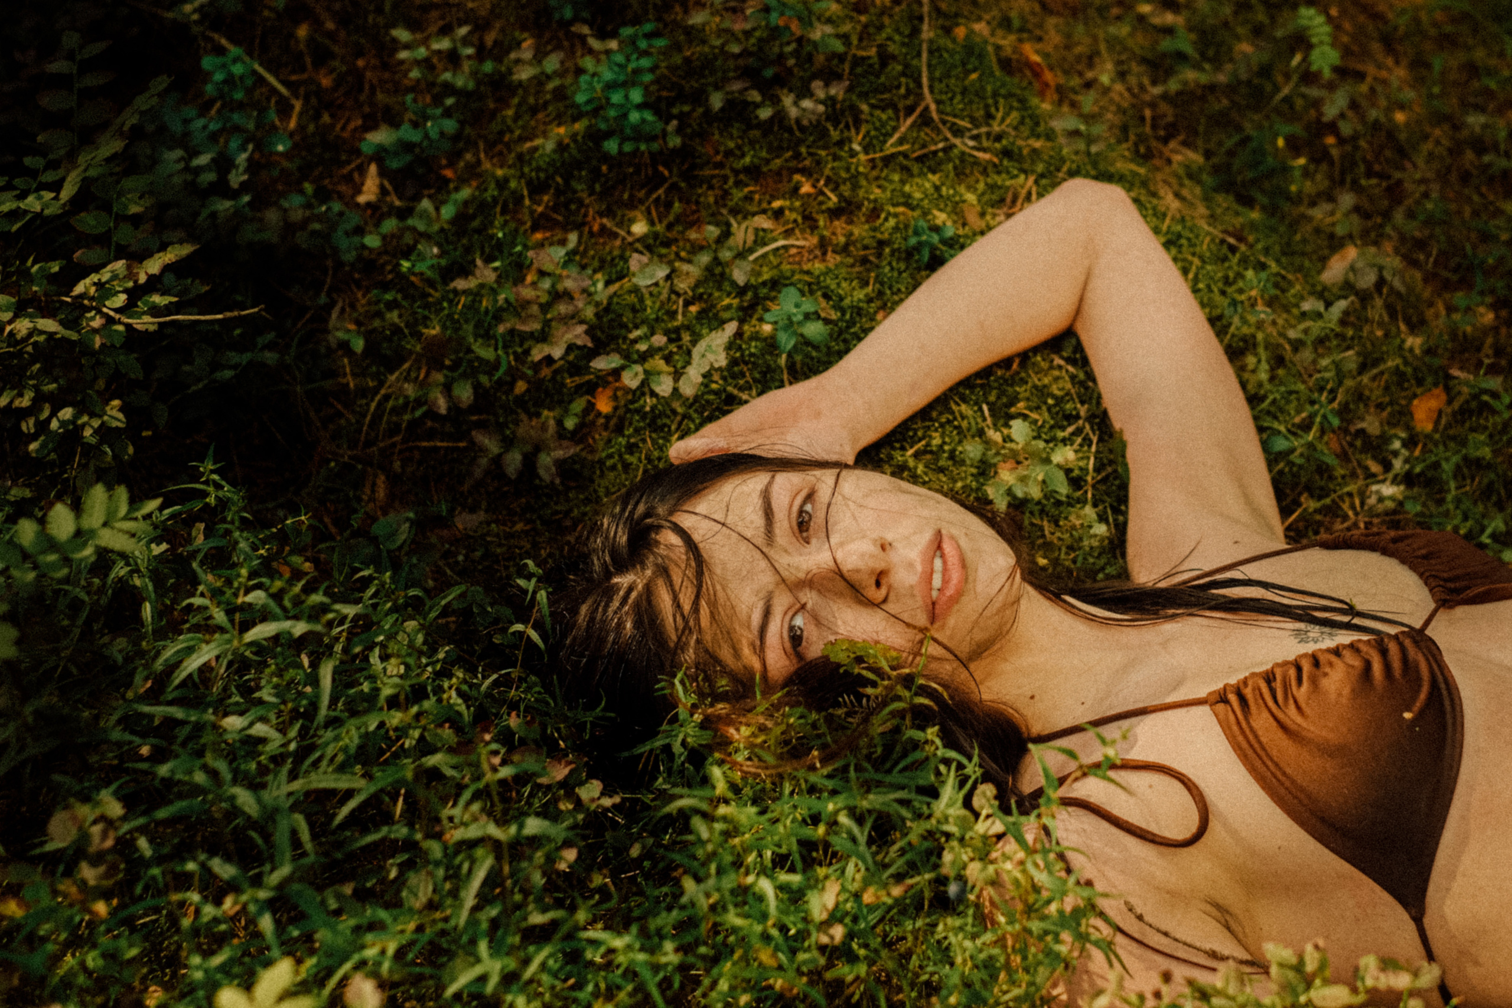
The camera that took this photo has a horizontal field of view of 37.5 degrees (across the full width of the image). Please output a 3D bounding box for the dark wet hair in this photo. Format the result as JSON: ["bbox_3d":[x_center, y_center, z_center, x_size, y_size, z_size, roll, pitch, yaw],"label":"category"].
[{"bbox_3d":[0.119,0.066,1.200,0.430,0.190,0.175,-3,70,3],"label":"dark wet hair"}]

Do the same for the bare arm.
[{"bbox_3d":[0.150,-0.097,1.326,0.338,0.107,0.314,9,47,8],"label":"bare arm"}]

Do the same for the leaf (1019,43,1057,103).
[{"bbox_3d":[0.214,-0.328,1.690,0.022,0.012,0.066,-10,47,-9],"label":"leaf"}]

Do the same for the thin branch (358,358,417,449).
[{"bbox_3d":[-0.231,-0.063,1.390,0.038,0.042,0.048,0,45,0],"label":"thin branch"}]

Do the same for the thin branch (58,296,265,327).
[{"bbox_3d":[-0.358,-0.116,1.340,0.125,0.013,0.016,3,46,0],"label":"thin branch"}]

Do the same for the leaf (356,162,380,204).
[{"bbox_3d":[-0.269,-0.222,1.540,0.018,0.014,0.034,0,45,0],"label":"leaf"}]

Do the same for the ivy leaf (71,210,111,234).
[{"bbox_3d":[-0.421,-0.178,1.410,0.026,0.008,0.019,0,46,0],"label":"ivy leaf"}]

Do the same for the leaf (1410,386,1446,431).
[{"bbox_3d":[0.429,-0.061,1.420,0.021,0.009,0.036,20,55,18],"label":"leaf"}]

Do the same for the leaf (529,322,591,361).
[{"bbox_3d":[-0.125,-0.103,1.420,0.041,0.014,0.036,0,45,0],"label":"leaf"}]

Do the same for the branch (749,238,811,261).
[{"bbox_3d":[0.016,-0.170,1.492,0.045,0.008,0.010,-14,47,-13],"label":"branch"}]

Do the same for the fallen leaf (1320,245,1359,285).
[{"bbox_3d":[0.394,-0.162,1.505,0.020,0.010,0.045,28,48,24],"label":"fallen leaf"}]

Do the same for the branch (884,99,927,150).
[{"bbox_3d":[0.108,-0.272,1.594,0.007,0.010,0.065,21,49,20],"label":"branch"}]

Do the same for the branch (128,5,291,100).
[{"bbox_3d":[-0.410,-0.339,1.660,0.207,0.012,0.012,31,53,30],"label":"branch"}]

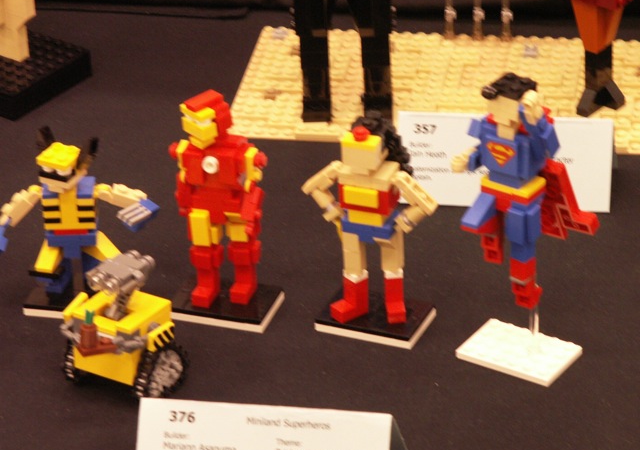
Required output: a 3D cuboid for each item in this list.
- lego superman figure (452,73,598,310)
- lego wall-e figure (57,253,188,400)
[{"bbox_3d":[0.089,-0.018,1.218,0.053,0.118,0.060,17,36,28],"label":"lego superman figure"},{"bbox_3d":[-0.092,0.046,1.226,0.050,0.059,0.045,17,36,28],"label":"lego wall-e figure"}]

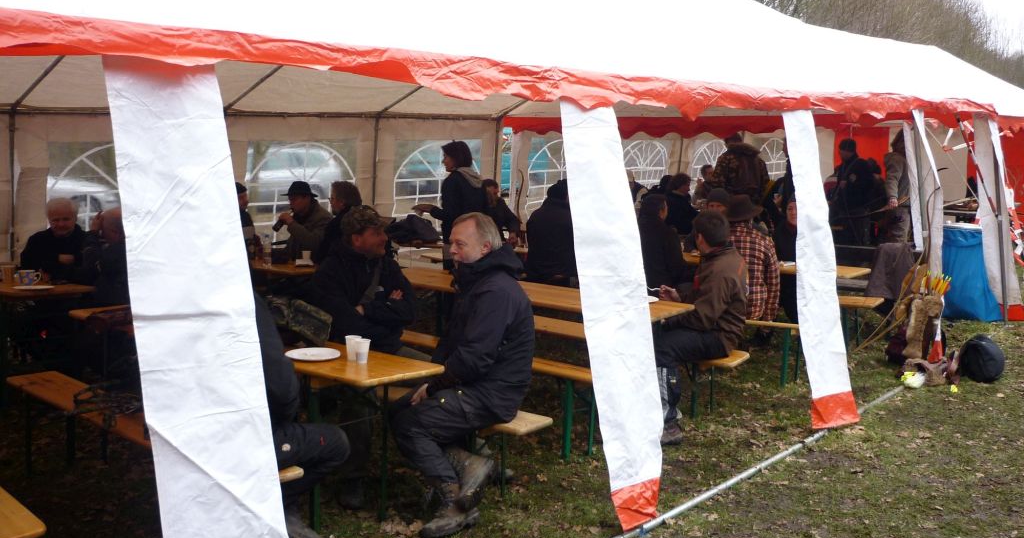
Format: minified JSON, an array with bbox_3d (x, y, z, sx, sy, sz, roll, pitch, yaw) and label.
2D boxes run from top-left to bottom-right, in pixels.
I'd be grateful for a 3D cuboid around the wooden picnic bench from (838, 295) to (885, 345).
[{"bbox_3d":[2.094,0.401,8.601,2.200,0.470,0.250,7,11,39],"label":"wooden picnic bench"}]

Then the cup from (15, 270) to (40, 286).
[{"bbox_3d":[-2.950,0.056,5.949,0.135,0.090,0.105,0,8,0],"label":"cup"}]

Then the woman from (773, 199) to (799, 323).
[{"bbox_3d":[2.313,0.067,8.142,0.520,1.254,0.750,6,10,35],"label":"woman"}]

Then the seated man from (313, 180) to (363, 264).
[{"bbox_3d":[-1.496,-0.047,8.213,0.750,1.385,0.550,-3,9,-22],"label":"seated man"}]

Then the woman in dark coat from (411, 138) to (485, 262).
[{"bbox_3d":[-0.485,-0.232,8.041,0.520,1.670,0.500,4,9,30],"label":"woman in dark coat"}]

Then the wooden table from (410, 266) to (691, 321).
[{"bbox_3d":[0.034,0.530,6.497,2.300,0.770,0.500,7,10,38],"label":"wooden table"}]

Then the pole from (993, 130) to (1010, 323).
[{"bbox_3d":[4.408,-0.457,8.905,0.045,1.900,0.045,-4,3,41],"label":"pole"}]

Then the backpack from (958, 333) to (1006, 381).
[{"bbox_3d":[3.625,0.646,7.531,0.300,0.330,0.240,-6,10,-36],"label":"backpack"}]

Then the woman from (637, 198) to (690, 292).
[{"bbox_3d":[1.255,0.070,7.833,0.520,1.316,0.750,7,10,38],"label":"woman"}]

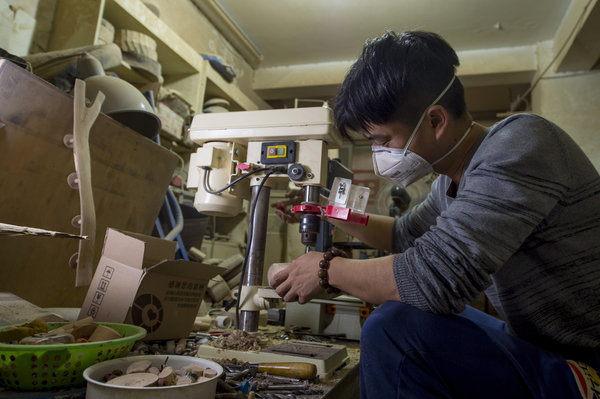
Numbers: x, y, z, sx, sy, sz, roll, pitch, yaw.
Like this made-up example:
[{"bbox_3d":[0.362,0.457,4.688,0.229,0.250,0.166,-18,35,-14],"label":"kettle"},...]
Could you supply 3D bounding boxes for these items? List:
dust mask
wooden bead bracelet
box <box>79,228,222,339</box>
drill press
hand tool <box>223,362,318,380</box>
[{"bbox_3d":[0.240,-0.128,0.735,0.200,0.140,0.145,-29,-15,0],"label":"dust mask"},{"bbox_3d":[0.069,0.136,0.690,0.020,0.075,0.080,1,-11,40],"label":"wooden bead bracelet"},{"bbox_3d":[-0.363,0.230,0.935,0.180,0.220,0.225,12,-10,29],"label":"box"},{"bbox_3d":[-0.081,0.079,0.880,0.367,0.537,0.228,1,-13,15],"label":"drill press"},{"bbox_3d":[-0.057,0.306,0.660,0.180,0.030,0.030,3,-13,6],"label":"hand tool"}]

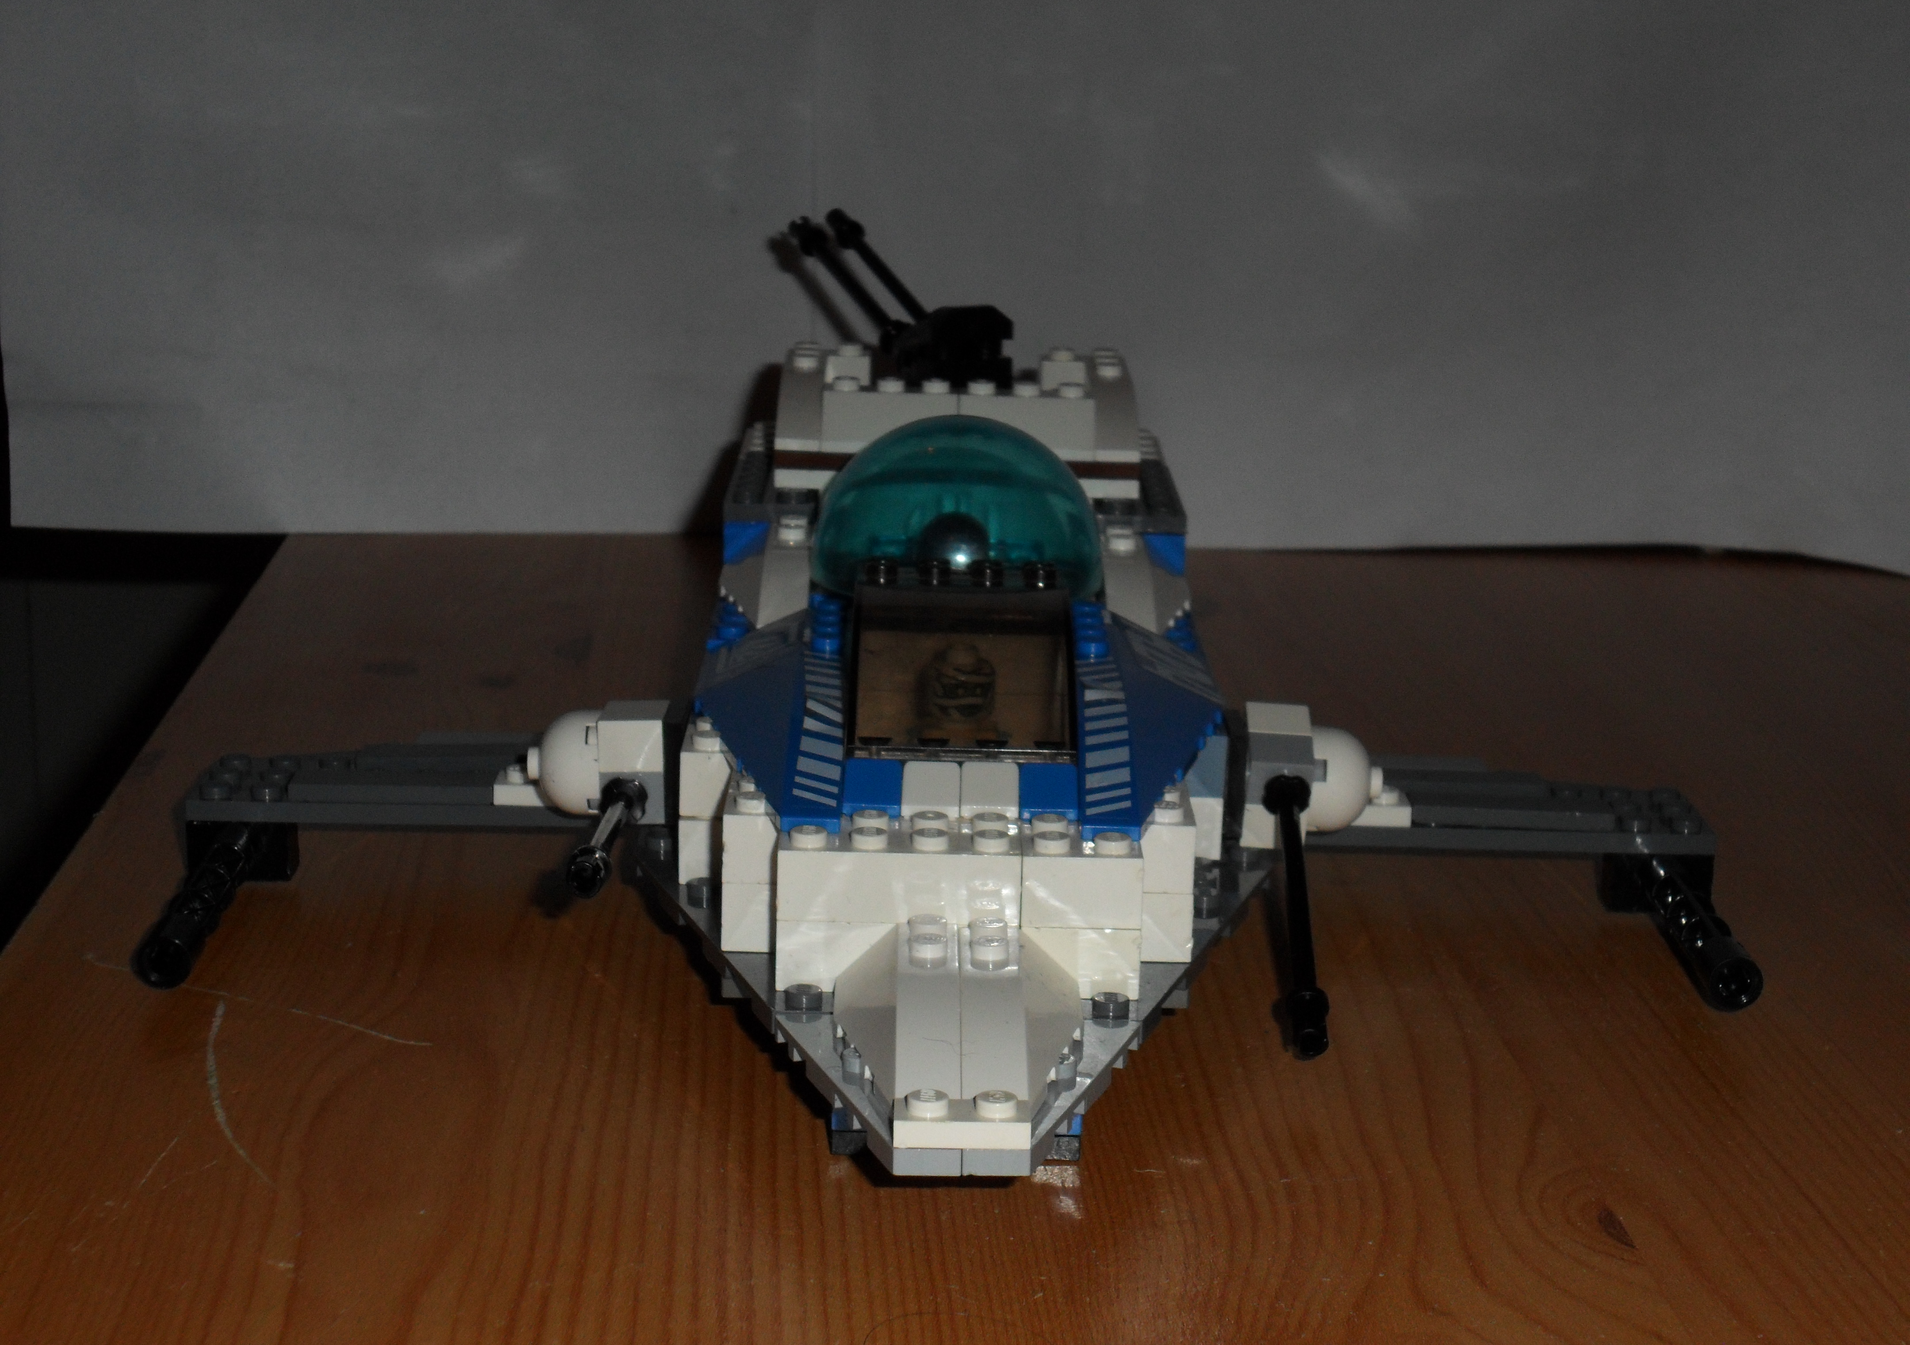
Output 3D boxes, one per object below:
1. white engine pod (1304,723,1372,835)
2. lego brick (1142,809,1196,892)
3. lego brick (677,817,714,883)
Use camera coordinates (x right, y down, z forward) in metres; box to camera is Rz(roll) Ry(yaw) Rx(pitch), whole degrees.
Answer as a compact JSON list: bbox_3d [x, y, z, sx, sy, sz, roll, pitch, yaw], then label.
[{"bbox_3d":[0.060,0.016,0.535,0.011,0.016,0.016,1,13,-1],"label":"white engine pod"},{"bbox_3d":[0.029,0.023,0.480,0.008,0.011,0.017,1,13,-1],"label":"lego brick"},{"bbox_3d":[-0.036,0.024,0.512,0.008,0.010,0.016,1,13,-1],"label":"lego brick"}]

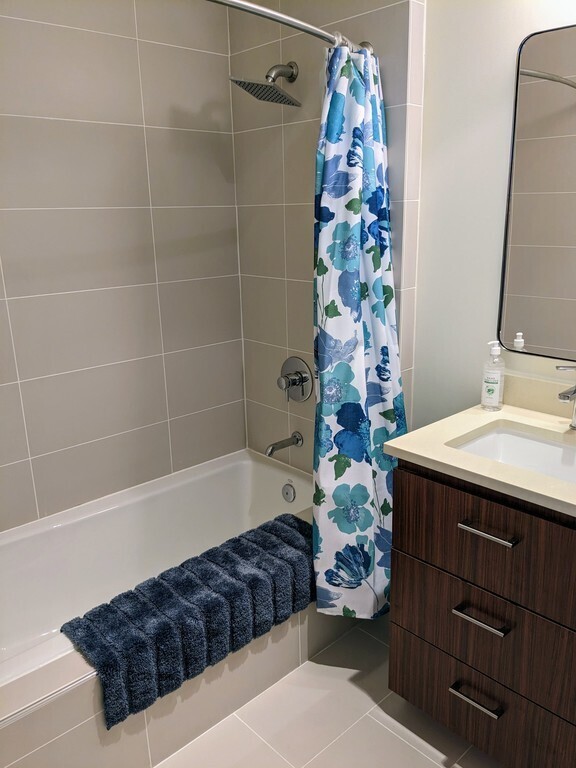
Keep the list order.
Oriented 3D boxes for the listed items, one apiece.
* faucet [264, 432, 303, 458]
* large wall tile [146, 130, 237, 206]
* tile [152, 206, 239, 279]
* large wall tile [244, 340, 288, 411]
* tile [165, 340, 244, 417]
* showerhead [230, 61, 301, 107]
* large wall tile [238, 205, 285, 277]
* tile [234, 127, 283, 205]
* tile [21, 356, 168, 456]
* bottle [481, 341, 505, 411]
[{"bbox_3d":[-0.024,0.272,2.659,0.200,0.068,0.070,-15,21,-40],"label":"faucet"},{"bbox_3d":[-0.400,-0.907,2.535,0.438,0.305,0.010,-15,21,-40],"label":"large wall tile"},{"bbox_3d":[-0.392,-0.611,2.606,0.434,0.302,0.012,-15,21,-40],"label":"tile"},{"bbox_3d":[-0.103,-0.041,2.814,0.010,0.305,0.323,-15,21,-40],"label":"large wall tile"},{"bbox_3d":[-0.379,-0.027,2.776,0.434,0.302,0.012,-15,21,-40],"label":"tile"},{"bbox_3d":[-0.072,-1.127,2.236,0.250,0.166,0.240,-15,21,-40],"label":"showerhead"},{"bbox_3d":[-0.116,-0.627,2.645,0.010,0.305,0.323,-15,21,-40],"label":"large wall tile"},{"bbox_3d":[-0.120,-0.916,2.546,0.012,0.302,0.320,-15,21,-40],"label":"tile"},{"bbox_3d":[-0.764,0.078,2.442,0.604,0.302,0.012,-15,21,-40],"label":"tile"},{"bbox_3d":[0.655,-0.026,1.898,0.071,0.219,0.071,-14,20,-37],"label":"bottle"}]

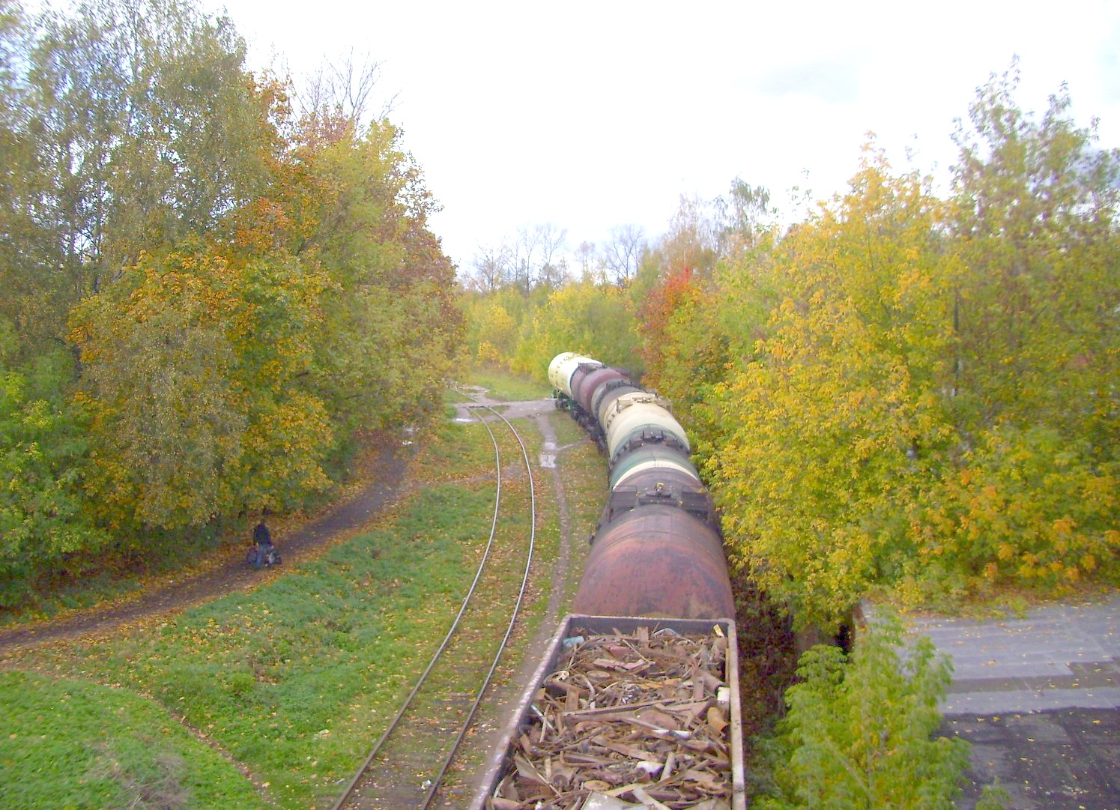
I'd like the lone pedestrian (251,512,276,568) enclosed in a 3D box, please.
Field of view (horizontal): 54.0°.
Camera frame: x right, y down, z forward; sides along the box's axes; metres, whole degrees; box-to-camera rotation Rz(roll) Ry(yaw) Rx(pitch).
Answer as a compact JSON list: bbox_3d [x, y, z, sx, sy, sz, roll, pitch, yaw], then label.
[{"bbox_3d":[-9.951,4.603,36.872,0.700,1.750,0.500,2,6,14],"label":"lone pedestrian"}]

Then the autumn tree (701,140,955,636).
[{"bbox_3d":[7.534,-0.216,31.144,6.900,13.000,6.700,0,6,0],"label":"autumn tree"}]

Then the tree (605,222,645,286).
[{"bbox_3d":[8.890,-15.286,149.219,6.200,18.600,6.200,0,6,0],"label":"tree"}]

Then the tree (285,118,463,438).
[{"bbox_3d":[-10.628,-6.301,61.679,9.800,18.800,9.500,0,6,0],"label":"tree"}]

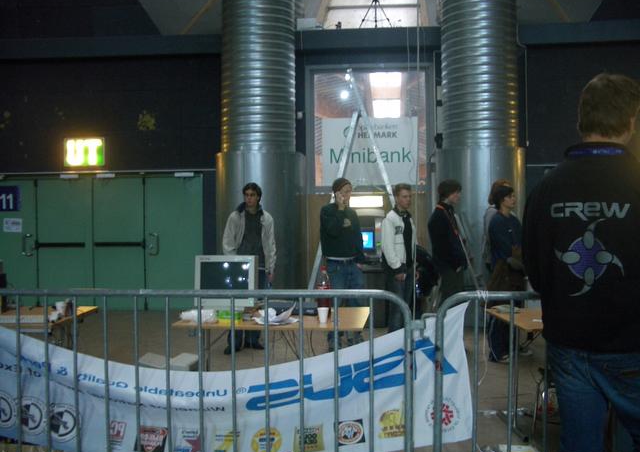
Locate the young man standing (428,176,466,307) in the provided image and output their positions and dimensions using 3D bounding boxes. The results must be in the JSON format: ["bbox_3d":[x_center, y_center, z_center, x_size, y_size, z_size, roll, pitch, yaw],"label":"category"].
[{"bbox_3d":[1.375,0.429,6.950,0.360,1.820,0.480,-1,1,18],"label":"young man standing"}]

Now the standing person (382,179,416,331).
[{"bbox_3d":[0.849,0.451,6.950,0.330,1.800,0.480,0,1,44],"label":"standing person"}]

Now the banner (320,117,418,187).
[{"bbox_3d":[0.747,-1.113,9.669,1.430,1.030,0.050,-1,1,4],"label":"banner"}]

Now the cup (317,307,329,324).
[{"bbox_3d":[0.022,0.575,4.120,0.076,0.100,0.076,-1,0,0],"label":"cup"}]

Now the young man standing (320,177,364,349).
[{"bbox_3d":[0.227,0.394,7.001,0.460,1.845,0.360,-1,1,-12],"label":"young man standing"}]

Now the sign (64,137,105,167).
[{"bbox_3d":[-3.730,-1.164,10.250,0.650,0.440,0.120,-1,0,5],"label":"sign"}]

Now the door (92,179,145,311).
[{"bbox_3d":[-3.135,0.273,10.068,0.830,2.103,0.100,-1,1,4],"label":"door"}]

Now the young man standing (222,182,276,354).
[{"bbox_3d":[-0.756,0.437,6.875,0.530,1.786,0.360,-1,1,7],"label":"young man standing"}]

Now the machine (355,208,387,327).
[{"bbox_3d":[0.579,0.534,8.693,0.600,1.523,0.750,-1,1,4],"label":"machine"}]

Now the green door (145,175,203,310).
[{"bbox_3d":[-2.265,0.265,10.004,0.914,2.108,0.100,-1,1,4],"label":"green door"}]

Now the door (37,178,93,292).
[{"bbox_3d":[-4.071,0.288,10.350,0.890,2.090,0.070,-1,0,5],"label":"door"}]

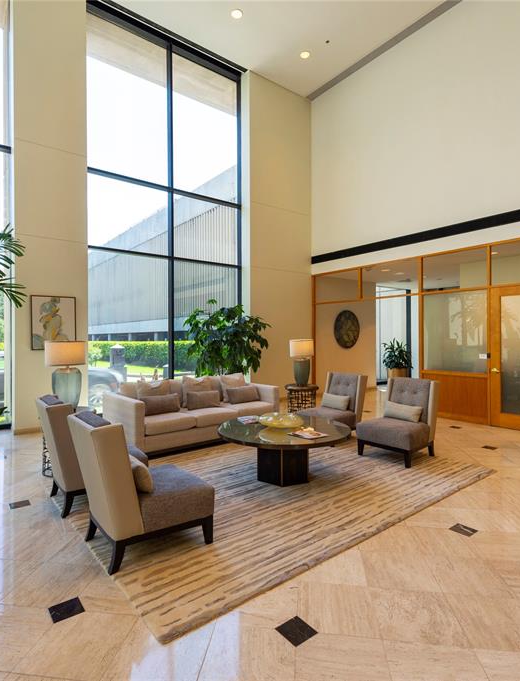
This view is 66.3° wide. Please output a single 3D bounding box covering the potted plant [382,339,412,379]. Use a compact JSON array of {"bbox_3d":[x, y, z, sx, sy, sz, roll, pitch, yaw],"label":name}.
[{"bbox_3d":[4.252,0.666,12.270,0.860,1.480,0.860,0,0,-38],"label":"potted plant"}]

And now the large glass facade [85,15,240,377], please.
[{"bbox_3d":[-1.778,-2.281,7.957,3.422,7.370,0.120,0,0,-38],"label":"large glass facade"}]

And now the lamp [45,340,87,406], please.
[{"bbox_3d":[-2.115,0.379,4.332,0.398,0.771,0.398,0,0,-38],"label":"lamp"}]

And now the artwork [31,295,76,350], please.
[{"bbox_3d":[-3.209,-0.274,6.207,0.640,0.815,0.040,0,0,-39],"label":"artwork"}]

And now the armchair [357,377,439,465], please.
[{"bbox_3d":[1.716,0.949,4.869,0.790,0.910,0.660,0,0,-41],"label":"armchair"}]

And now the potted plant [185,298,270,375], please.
[{"bbox_3d":[-0.625,0.305,7.669,1.349,2.187,1.349,0,0,-38],"label":"potted plant"}]

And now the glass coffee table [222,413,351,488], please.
[{"bbox_3d":[0.255,1.159,4.114,1.370,0.500,1.370,0,0,0],"label":"glass coffee table"}]

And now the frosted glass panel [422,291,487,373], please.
[{"bbox_3d":[3.409,-0.152,7.011,0.040,1.405,1.103,0,0,-39],"label":"frosted glass panel"}]

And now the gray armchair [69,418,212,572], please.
[{"bbox_3d":[-0.844,0.968,2.789,0.809,0.900,0.650,0,0,-38],"label":"gray armchair"}]

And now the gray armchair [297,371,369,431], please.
[{"bbox_3d":[1.017,0.945,5.665,0.816,0.902,0.639,0,0,-38],"label":"gray armchair"}]

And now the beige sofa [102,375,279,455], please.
[{"bbox_3d":[-0.939,0.981,5.774,2.229,0.852,1.221,0,0,-38],"label":"beige sofa"}]

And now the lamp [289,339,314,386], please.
[{"bbox_3d":[0.687,0.358,6.533,0.398,0.767,0.398,0,0,0],"label":"lamp"}]

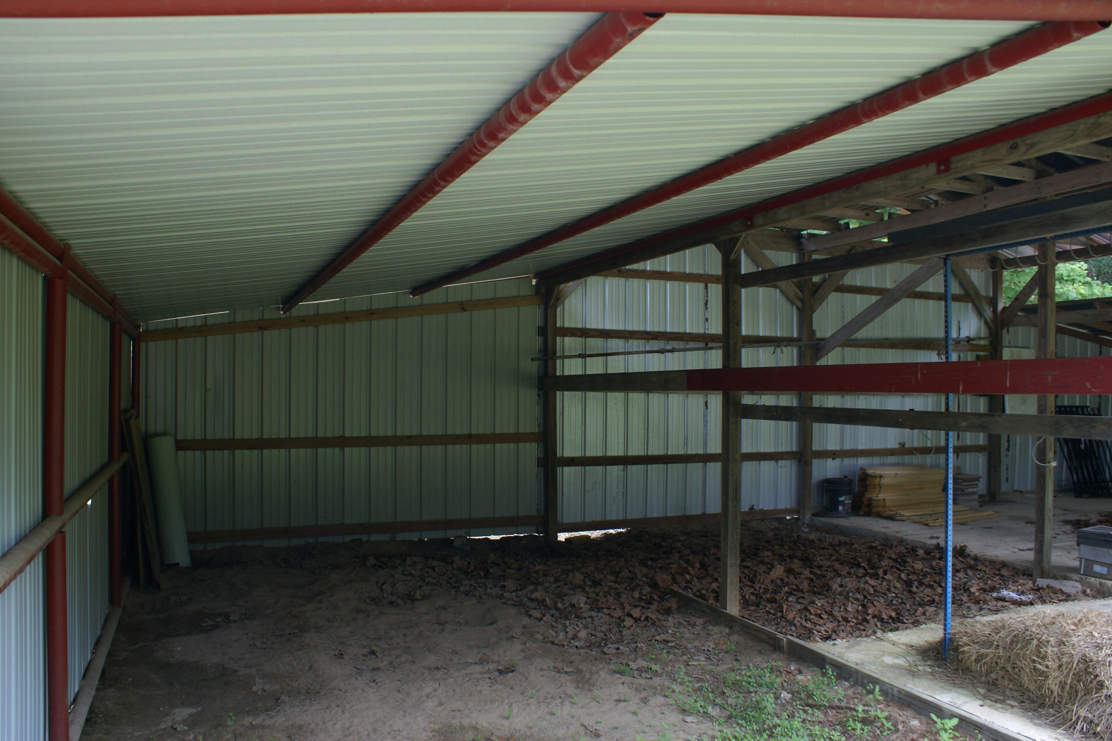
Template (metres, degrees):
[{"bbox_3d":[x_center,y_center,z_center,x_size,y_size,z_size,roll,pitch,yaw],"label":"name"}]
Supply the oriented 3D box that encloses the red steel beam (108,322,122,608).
[{"bbox_3d":[-2.612,0.560,4.950,0.063,1.697,0.063,0,0,-21],"label":"red steel beam"}]

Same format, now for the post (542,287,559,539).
[{"bbox_3d":[-0.053,0.394,7.800,0.095,2.366,0.095,0,0,-21],"label":"post"}]

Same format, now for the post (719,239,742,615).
[{"bbox_3d":[1.093,0.355,5.200,0.092,2.347,0.092,0,0,-21],"label":"post"}]

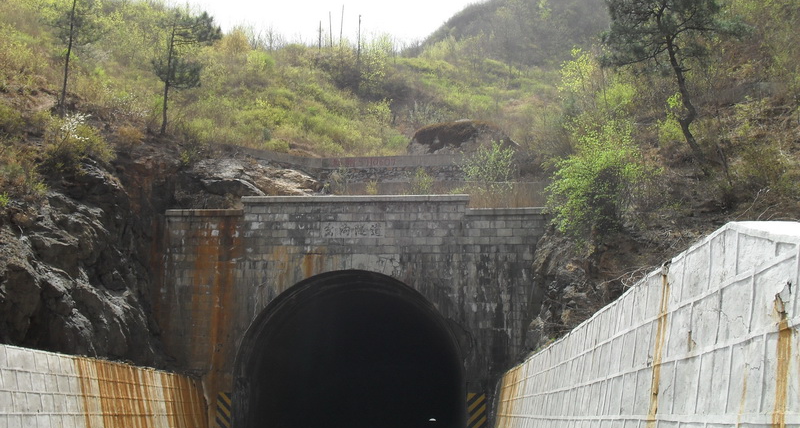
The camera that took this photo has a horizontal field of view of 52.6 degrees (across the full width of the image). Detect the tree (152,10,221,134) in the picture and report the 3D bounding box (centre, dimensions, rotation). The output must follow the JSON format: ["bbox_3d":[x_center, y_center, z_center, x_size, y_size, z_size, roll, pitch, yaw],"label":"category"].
[{"bbox_3d":[-9.817,-6.585,37.195,3.130,6.100,3.130,0,-14,0],"label":"tree"}]

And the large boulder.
[{"bbox_3d":[3.262,-3.900,42.503,5.840,2.150,4.090,0,-14,0],"label":"large boulder"}]

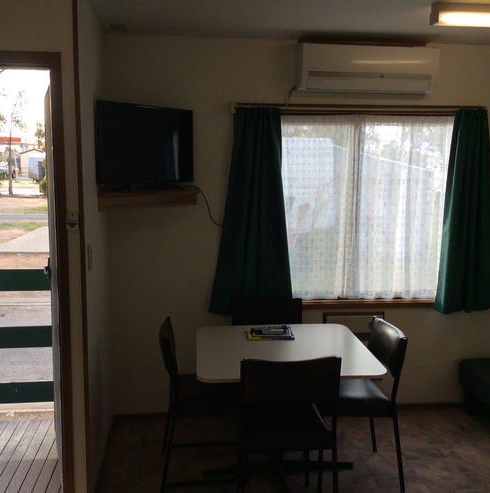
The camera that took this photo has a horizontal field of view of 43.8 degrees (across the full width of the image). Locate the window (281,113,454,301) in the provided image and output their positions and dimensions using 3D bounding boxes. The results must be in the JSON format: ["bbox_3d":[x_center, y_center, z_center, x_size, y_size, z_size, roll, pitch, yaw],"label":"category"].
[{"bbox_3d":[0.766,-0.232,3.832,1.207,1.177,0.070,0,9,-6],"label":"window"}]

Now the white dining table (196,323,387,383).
[{"bbox_3d":[0.187,0.871,3.215,0.885,0.714,0.875,0,9,-6],"label":"white dining table"}]

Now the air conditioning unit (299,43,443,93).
[{"bbox_3d":[0.725,-1.054,3.649,0.825,0.267,0.191,0,9,-6],"label":"air conditioning unit"}]

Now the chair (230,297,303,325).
[{"bbox_3d":[0.154,0.759,3.624,0.440,0.810,0.500,0,9,-6],"label":"chair"}]

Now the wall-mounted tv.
[{"bbox_3d":[-0.533,-0.541,3.311,0.080,0.422,0.714,6,10,34],"label":"wall-mounted tv"}]

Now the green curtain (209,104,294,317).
[{"bbox_3d":[0.046,-0.201,3.710,0.523,1.278,0.121,0,9,-6],"label":"green curtain"}]

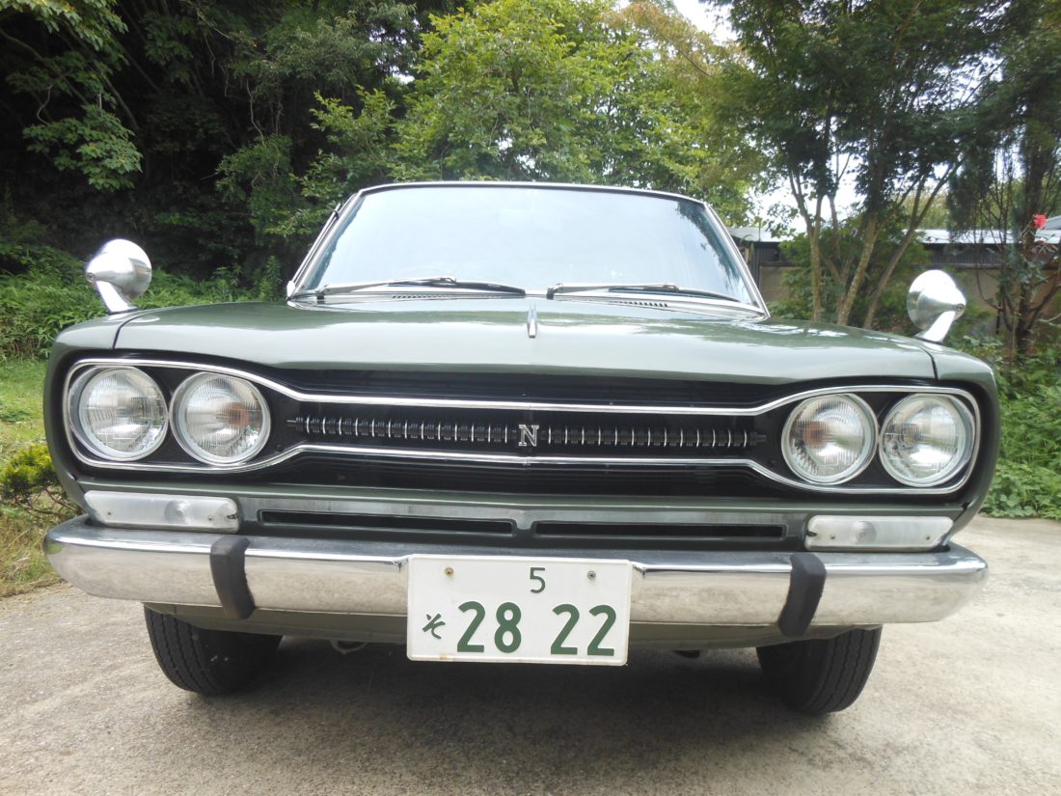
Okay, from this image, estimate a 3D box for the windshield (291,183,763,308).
[{"bbox_3d":[0.004,-0.459,2.296,1.308,0.502,0.113,2,-38,0],"label":"windshield"}]

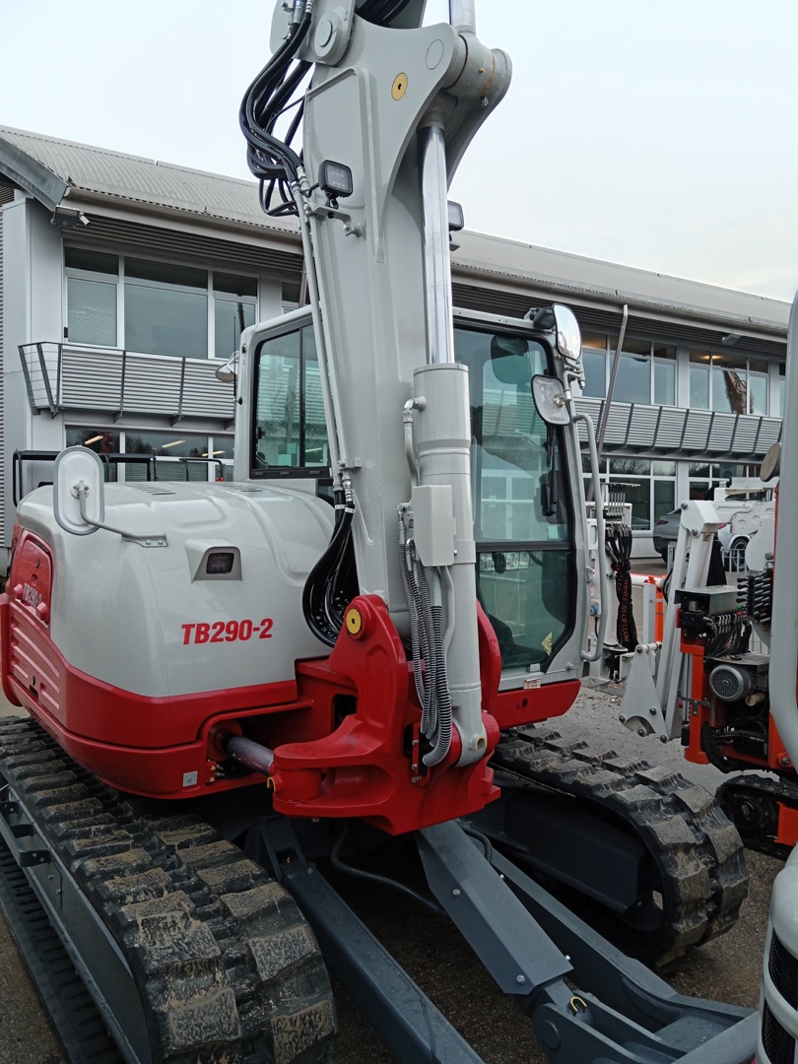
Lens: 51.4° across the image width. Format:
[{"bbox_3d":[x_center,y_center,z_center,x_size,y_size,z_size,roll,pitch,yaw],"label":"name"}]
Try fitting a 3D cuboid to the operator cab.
[{"bbox_3d":[-0.012,-0.194,3.943,1.000,1.625,1.480,0,3,-35],"label":"operator cab"}]

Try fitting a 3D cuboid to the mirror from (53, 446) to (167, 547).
[{"bbox_3d":[-0.890,-0.108,2.570,0.300,0.300,0.190,1,2,-7],"label":"mirror"}]

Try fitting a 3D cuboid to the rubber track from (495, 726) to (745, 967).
[{"bbox_3d":[0.285,1.225,4.099,0.450,0.650,2.860,0,3,-35],"label":"rubber track"}]

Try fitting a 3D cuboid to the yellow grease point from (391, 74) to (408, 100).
[{"bbox_3d":[0.002,-1.410,2.630,0.020,0.083,0.083,-1,3,-39],"label":"yellow grease point"}]

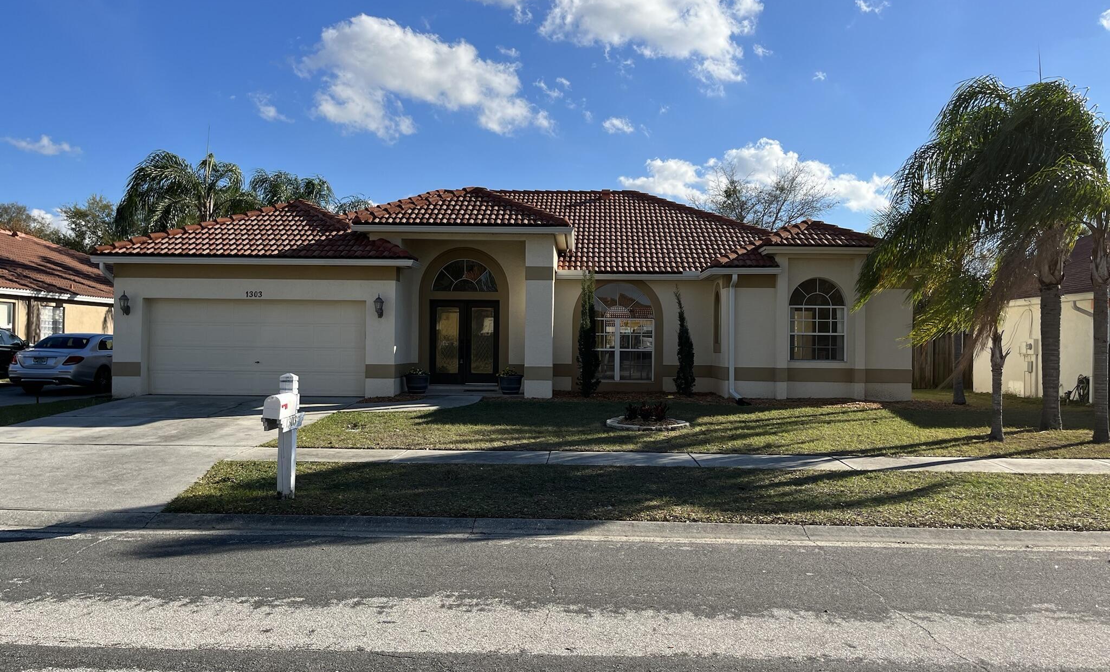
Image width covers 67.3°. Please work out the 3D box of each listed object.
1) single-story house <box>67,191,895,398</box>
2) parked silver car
[{"bbox_3d":[-0.537,-1.573,24.634,18.600,6.150,14.200,1,-1,1],"label":"single-story house"},{"bbox_3d":[-11.983,0.695,21.772,1.860,1.470,4.920,1,-1,0],"label":"parked silver car"}]

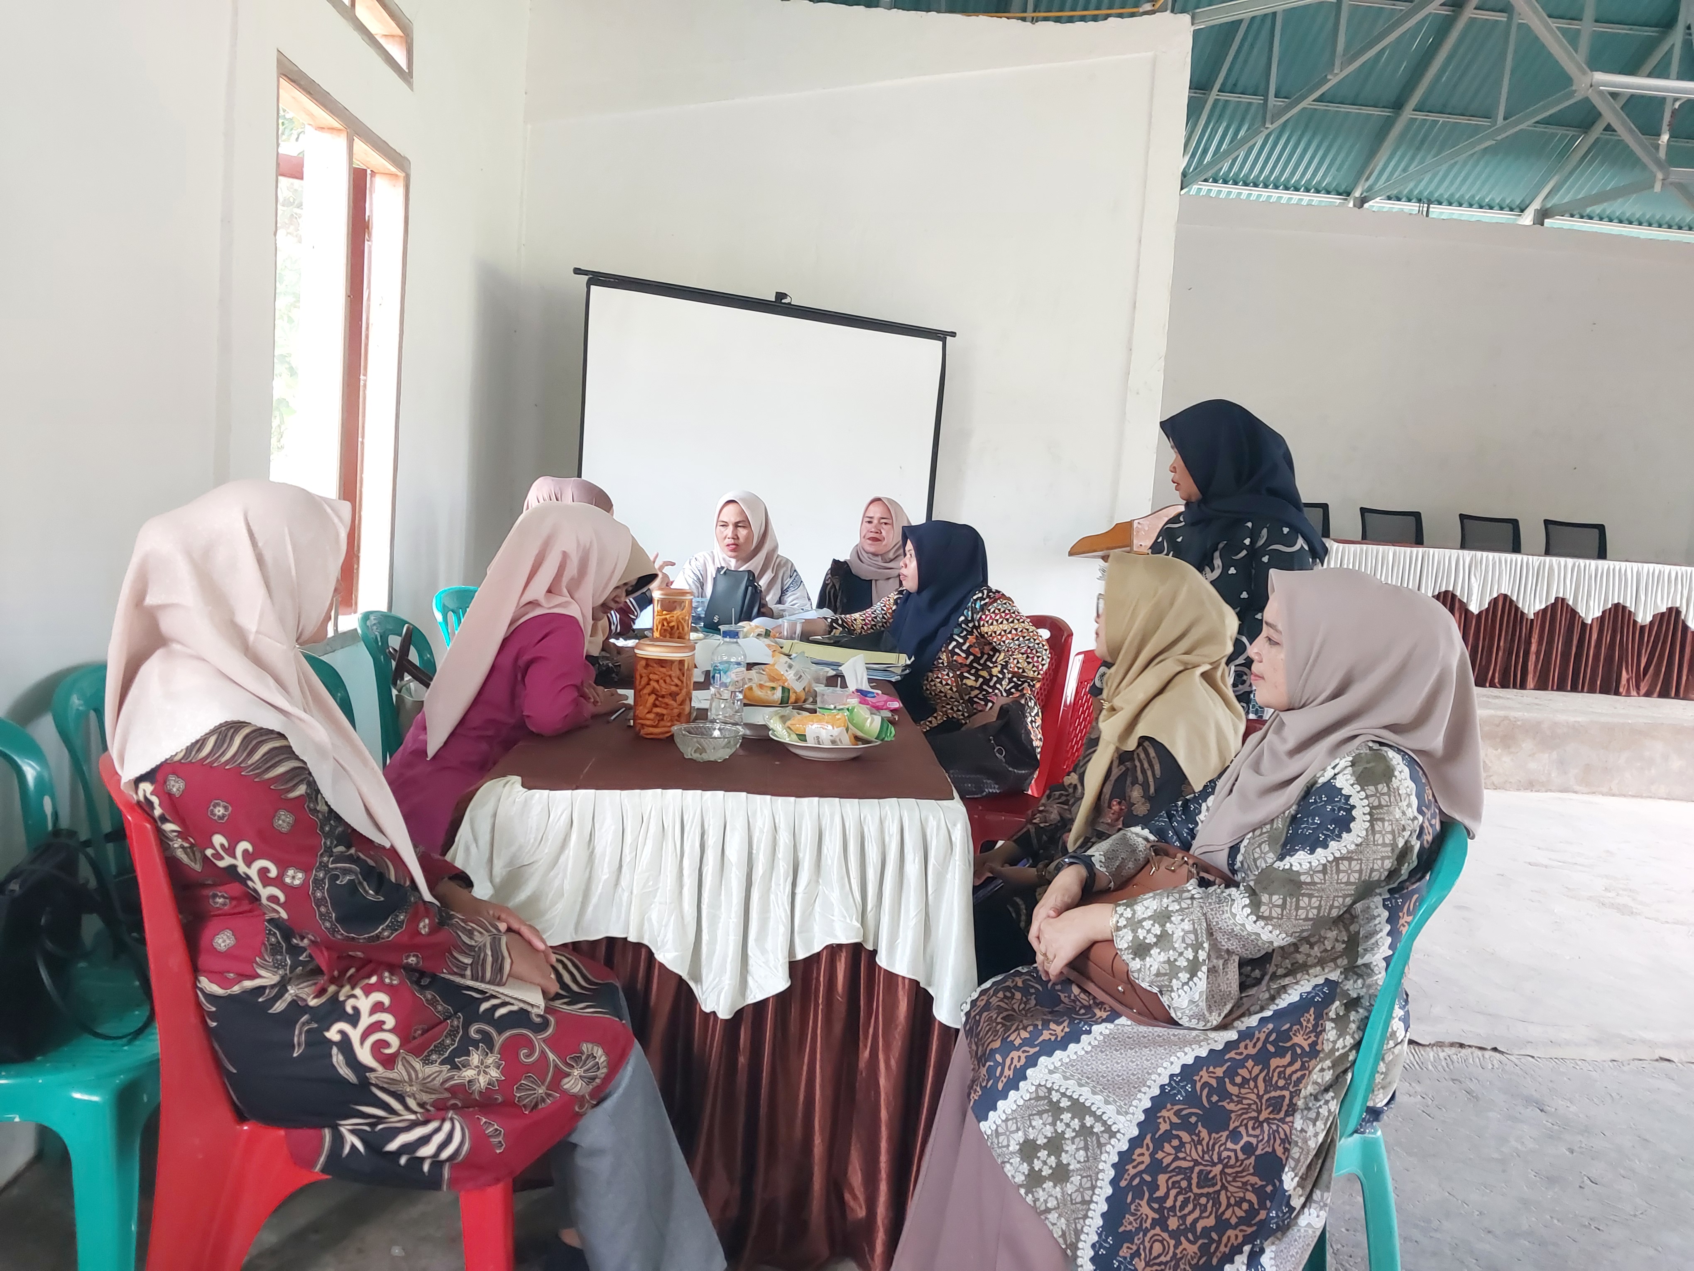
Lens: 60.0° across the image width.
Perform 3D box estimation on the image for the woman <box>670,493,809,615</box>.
[{"bbox_3d":[-0.379,0.118,5.087,0.500,1.230,0.680,4,6,2],"label":"woman"}]

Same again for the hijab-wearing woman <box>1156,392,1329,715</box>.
[{"bbox_3d":[0.869,0.201,3.530,0.340,1.530,0.440,3,6,-12],"label":"hijab-wearing woman"}]

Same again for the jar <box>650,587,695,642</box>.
[{"bbox_3d":[-0.499,-0.028,4.170,0.118,0.180,0.118,4,6,0],"label":"jar"}]

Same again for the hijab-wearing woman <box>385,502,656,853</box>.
[{"bbox_3d":[-0.662,0.306,3.148,0.660,1.190,0.520,4,6,-2],"label":"hijab-wearing woman"}]

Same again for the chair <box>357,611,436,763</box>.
[{"bbox_3d":[-1.058,0.377,3.961,0.500,0.840,0.460,5,6,16],"label":"chair"}]

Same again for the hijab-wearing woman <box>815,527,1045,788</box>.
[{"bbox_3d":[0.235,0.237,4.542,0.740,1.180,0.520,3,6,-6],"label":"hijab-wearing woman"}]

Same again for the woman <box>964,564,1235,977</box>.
[{"bbox_3d":[0.535,0.397,3.149,0.660,1.170,0.500,4,6,4],"label":"woman"}]

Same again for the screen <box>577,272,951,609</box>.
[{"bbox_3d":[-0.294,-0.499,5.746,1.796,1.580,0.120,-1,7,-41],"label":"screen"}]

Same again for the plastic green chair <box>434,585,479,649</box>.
[{"bbox_3d":[-1.091,0.277,4.976,0.500,0.840,0.460,7,6,28],"label":"plastic green chair"}]

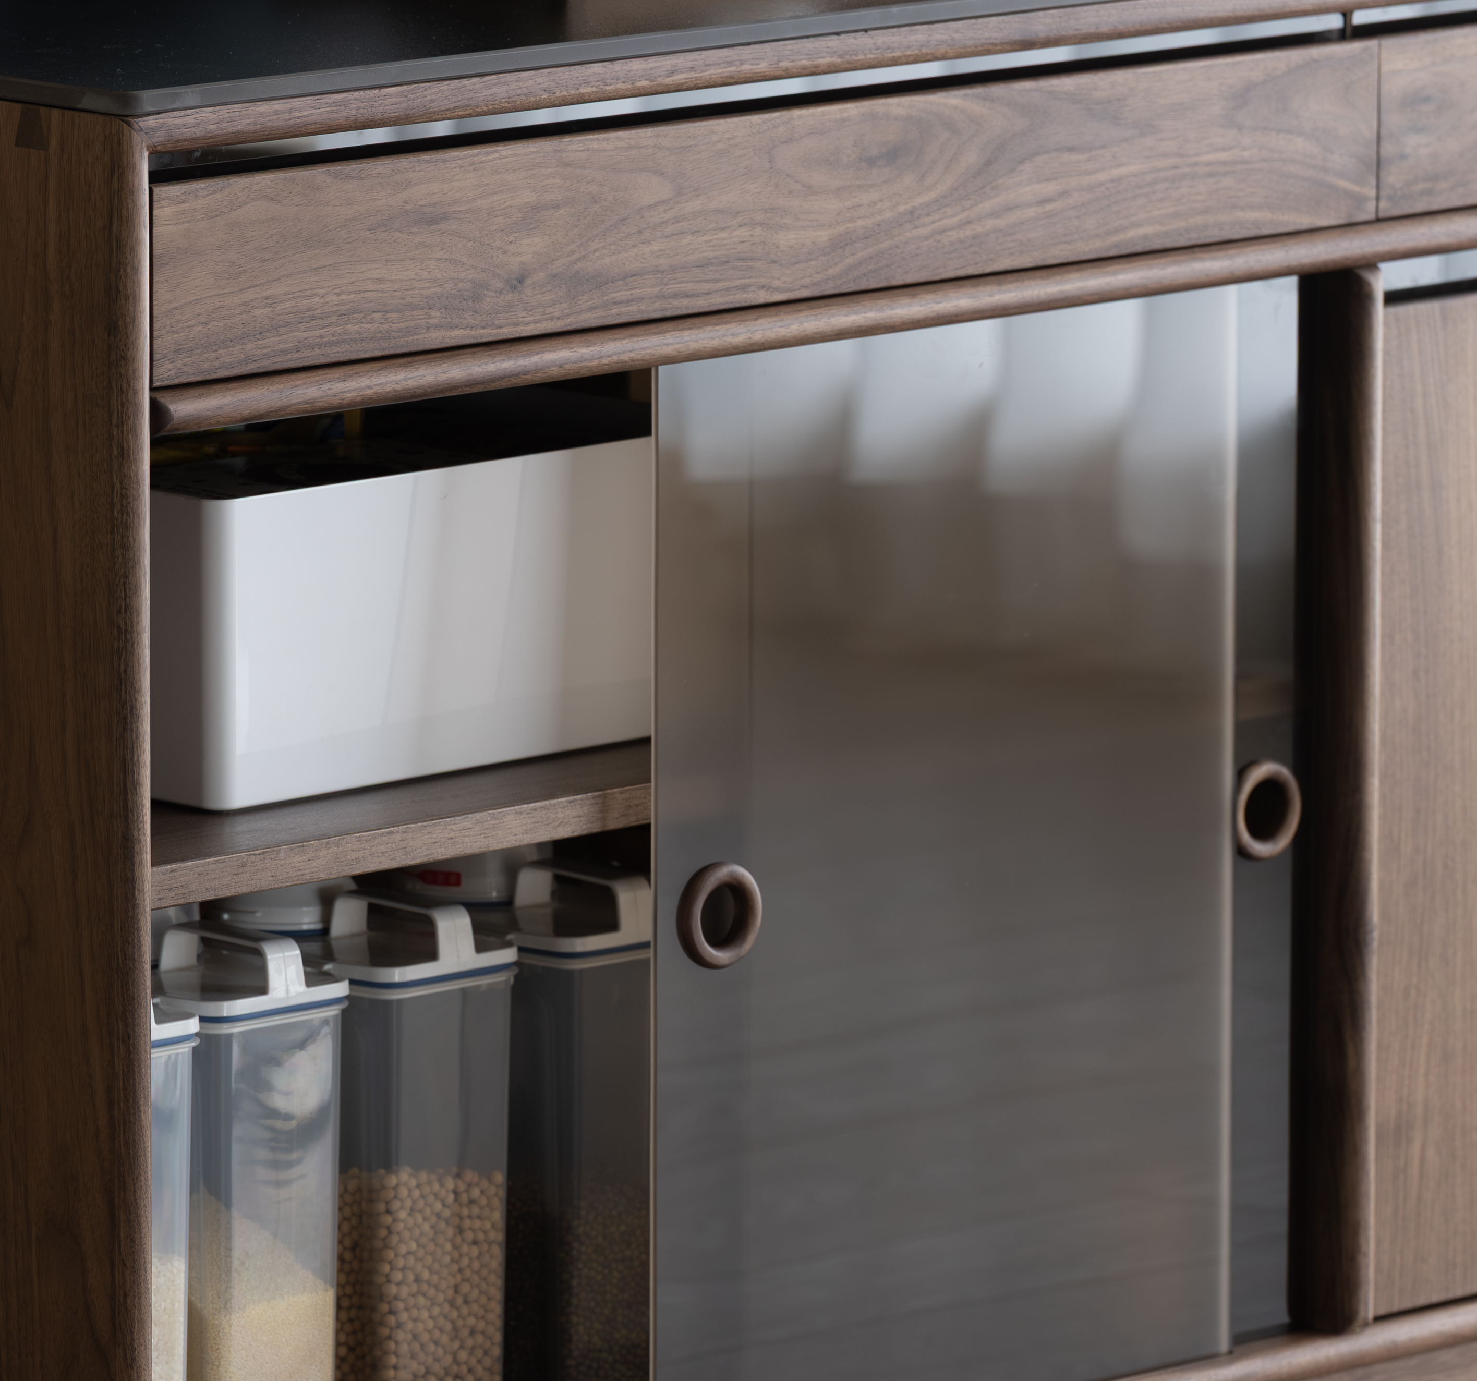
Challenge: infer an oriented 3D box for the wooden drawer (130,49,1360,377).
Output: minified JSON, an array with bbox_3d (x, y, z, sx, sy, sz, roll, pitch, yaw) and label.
[{"bbox_3d":[-0.098,-0.249,5.826,0.795,0.090,0.355,-9,14,-44],"label":"wooden drawer"}]

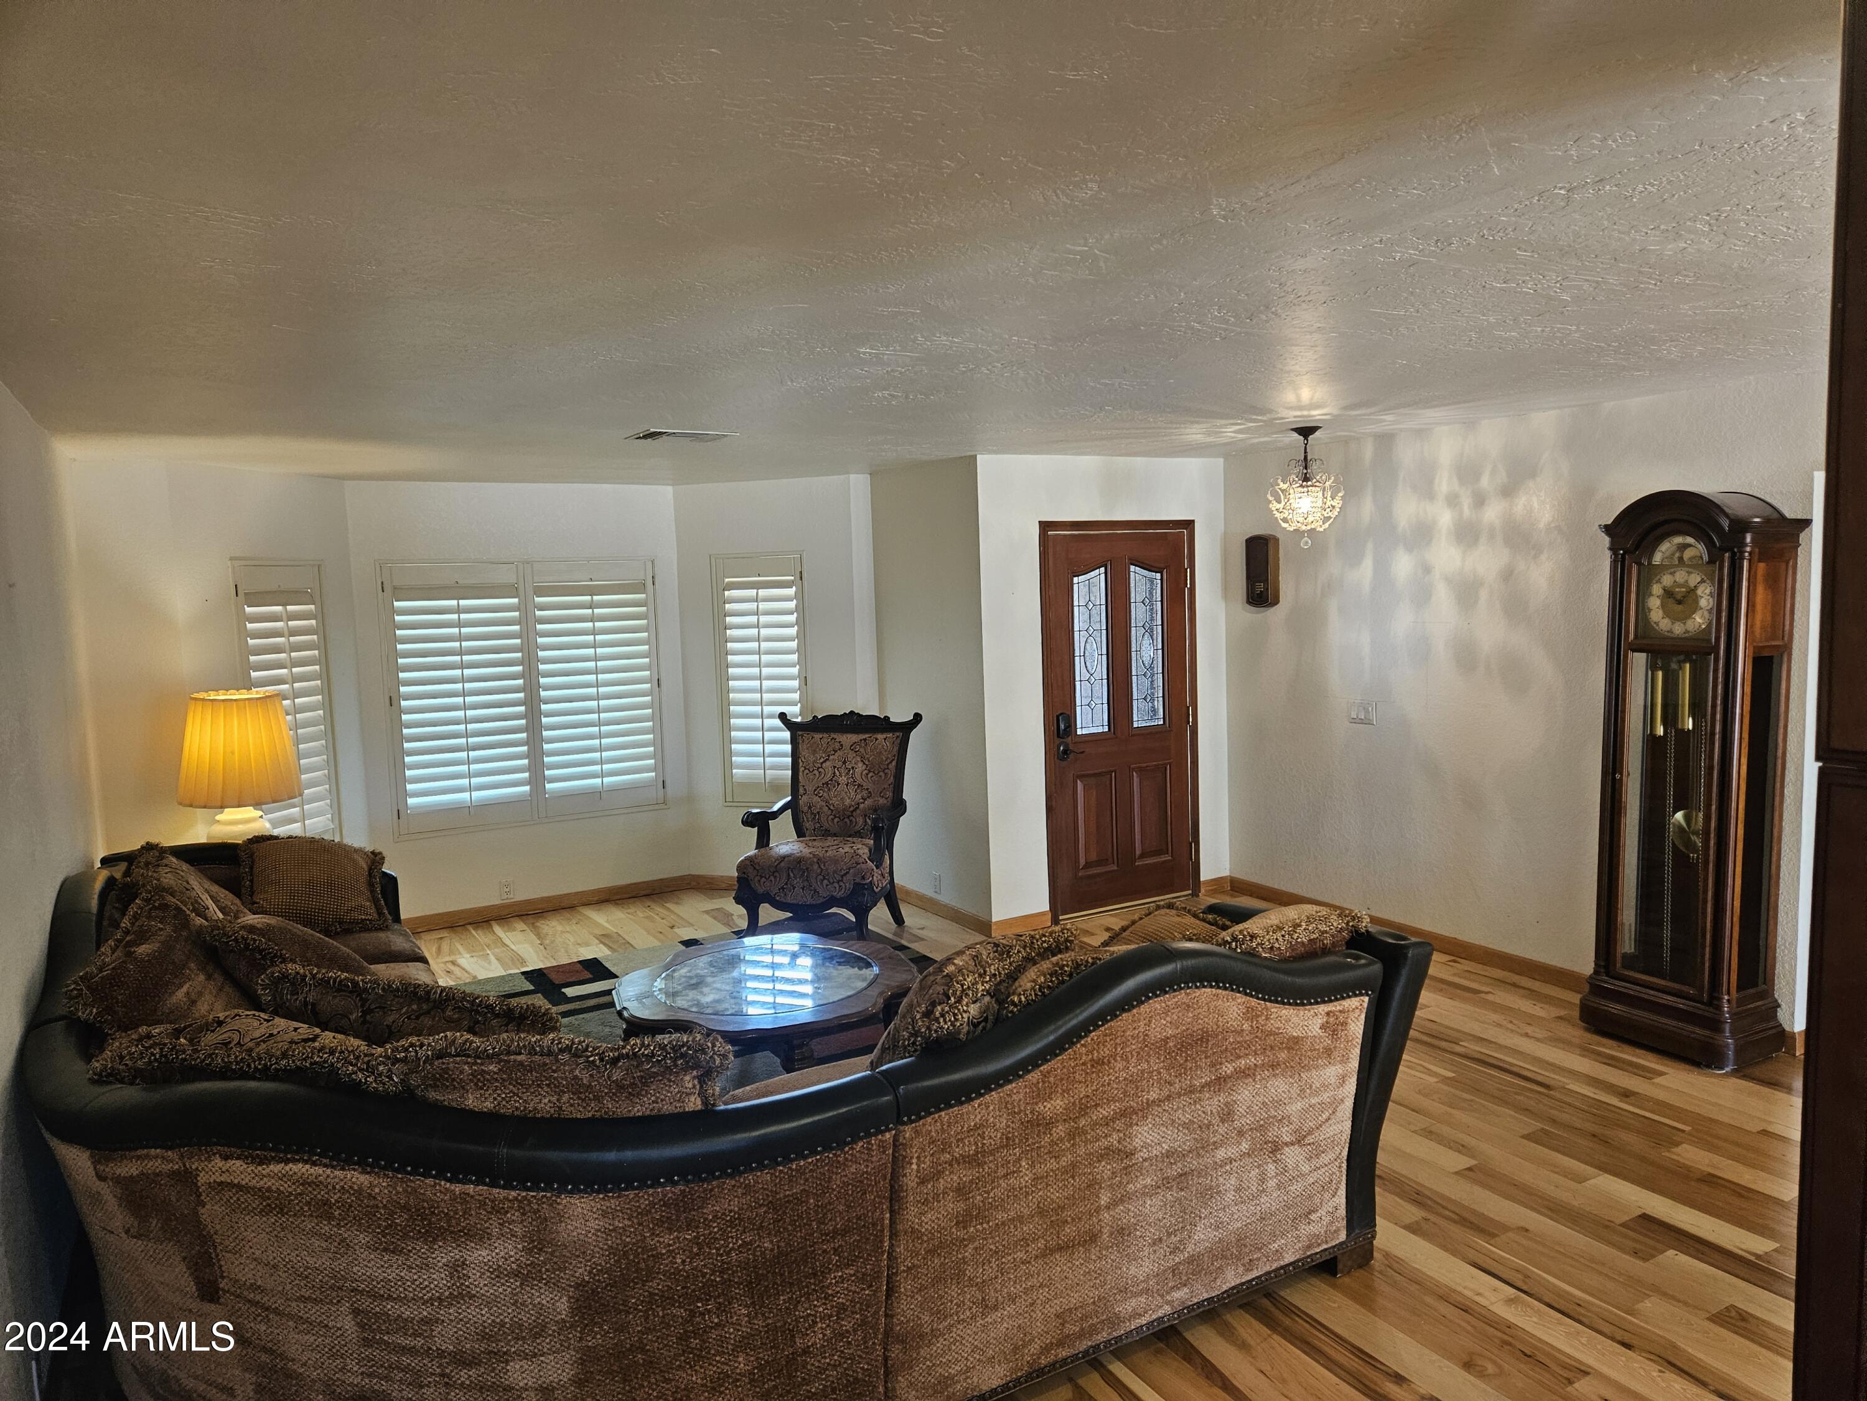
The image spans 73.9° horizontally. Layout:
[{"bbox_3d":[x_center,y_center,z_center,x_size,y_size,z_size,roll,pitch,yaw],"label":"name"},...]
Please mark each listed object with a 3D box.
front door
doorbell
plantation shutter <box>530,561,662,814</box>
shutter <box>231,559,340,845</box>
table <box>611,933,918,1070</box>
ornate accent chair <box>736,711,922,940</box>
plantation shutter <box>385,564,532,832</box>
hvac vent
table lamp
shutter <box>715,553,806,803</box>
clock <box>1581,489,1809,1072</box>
[{"bbox_3d":[1.015,0.100,6.635,1.015,2.100,0.080,-5,6,-29],"label":"front door"},{"bbox_3d":[1.754,-0.684,6.598,0.080,0.385,0.165,-5,6,-29],"label":"doorbell"},{"bbox_3d":[-1.934,-0.077,7.200,0.710,1.465,0.050,-5,6,-29],"label":"plantation shutter"},{"bbox_3d":[-3.165,0.058,6.140,0.050,1.480,0.550,0,5,16],"label":"shutter"},{"bbox_3d":[-0.600,1.184,4.360,1.070,0.440,1.070,-5,6,-29],"label":"table"},{"bbox_3d":[-0.589,0.651,6.548,0.820,1.120,0.710,0,5,22],"label":"ornate accent chair"},{"bbox_3d":[-2.597,-0.021,6.833,0.715,1.465,0.050,-5,6,-29],"label":"plantation shutter"},{"bbox_3d":[-1.037,-1.093,5.181,0.400,0.025,0.300,-5,6,-29],"label":"hvac vent"},{"bbox_3d":[-2.886,0.383,5.184,0.455,0.780,0.455,-5,6,-29],"label":"table lamp"},{"bbox_3d":[-1.013,-0.115,7.324,0.550,1.480,0.050,0,5,16],"label":"shutter"},{"bbox_3d":[2.768,0.259,4.559,0.380,2.030,0.578,-5,6,-29],"label":"clock"}]

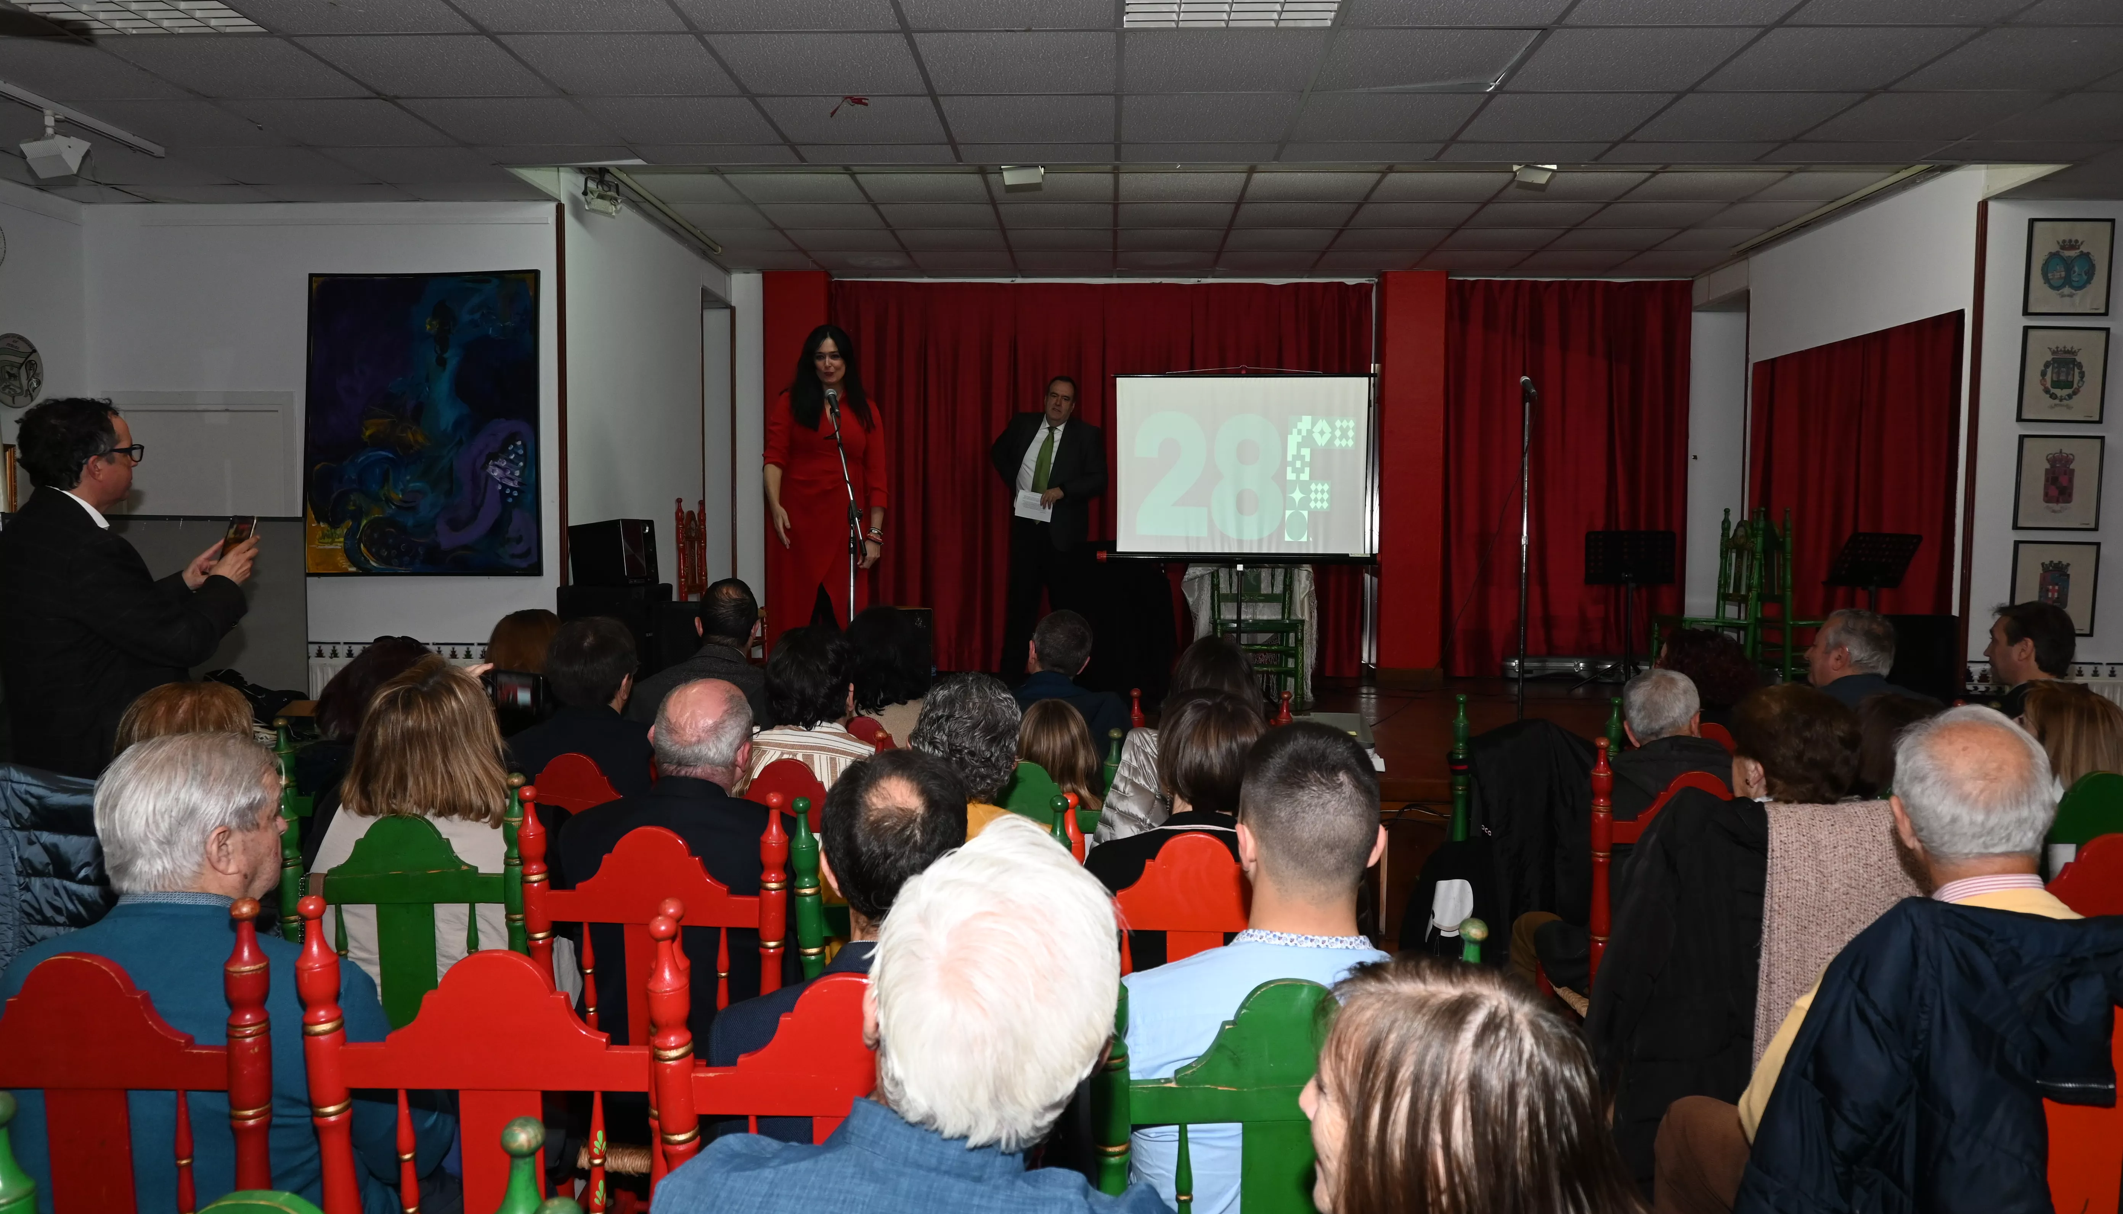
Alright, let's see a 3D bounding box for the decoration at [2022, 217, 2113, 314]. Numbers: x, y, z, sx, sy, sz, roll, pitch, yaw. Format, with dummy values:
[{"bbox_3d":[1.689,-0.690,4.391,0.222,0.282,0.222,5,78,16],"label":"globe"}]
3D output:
[{"bbox_3d":[4.237,-1.428,5.966,0.355,0.397,0.025,1,3,2],"label":"decoration"}]

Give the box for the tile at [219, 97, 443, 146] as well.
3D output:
[{"bbox_3d":[-2.501,-1.701,4.955,0.595,0.020,0.595,0,3,2],"label":"tile"}]

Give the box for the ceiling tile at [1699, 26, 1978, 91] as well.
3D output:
[{"bbox_3d":[2.277,-1.628,4.194,0.600,0.020,0.600,0,3,2],"label":"ceiling tile"}]

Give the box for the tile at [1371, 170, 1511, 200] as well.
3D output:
[{"bbox_3d":[1.763,-1.959,6.601,0.595,0.020,0.595,0,3,2],"label":"tile"}]

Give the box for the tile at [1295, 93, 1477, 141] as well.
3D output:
[{"bbox_3d":[1.099,-1.673,4.835,0.600,0.020,0.600,0,3,2],"label":"tile"}]

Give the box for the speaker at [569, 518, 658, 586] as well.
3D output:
[{"bbox_3d":[-1.862,-0.220,5.900,0.253,0.257,0.222,-4,2,17],"label":"speaker"}]

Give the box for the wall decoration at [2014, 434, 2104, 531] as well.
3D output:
[{"bbox_3d":[4.235,-0.524,6.020,0.355,0.397,0.025,1,3,2],"label":"wall decoration"}]

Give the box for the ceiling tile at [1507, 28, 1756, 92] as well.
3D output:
[{"bbox_3d":[1.677,-1.633,4.215,0.600,0.020,0.600,0,3,2],"label":"ceiling tile"}]

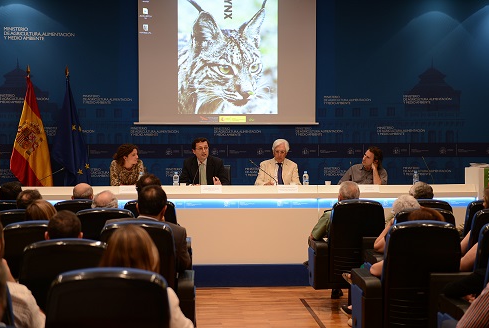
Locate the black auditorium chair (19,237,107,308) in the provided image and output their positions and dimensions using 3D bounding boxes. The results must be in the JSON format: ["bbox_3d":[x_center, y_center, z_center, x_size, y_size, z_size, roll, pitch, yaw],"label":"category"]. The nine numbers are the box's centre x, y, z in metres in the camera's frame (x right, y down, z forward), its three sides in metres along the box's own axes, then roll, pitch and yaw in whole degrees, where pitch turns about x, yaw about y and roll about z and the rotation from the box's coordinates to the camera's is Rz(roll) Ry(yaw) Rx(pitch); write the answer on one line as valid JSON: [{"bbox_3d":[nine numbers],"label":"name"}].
[{"bbox_3d":[-0.970,0.881,4.849,0.620,0.965,0.660,0,1,-3],"label":"black auditorium chair"}]

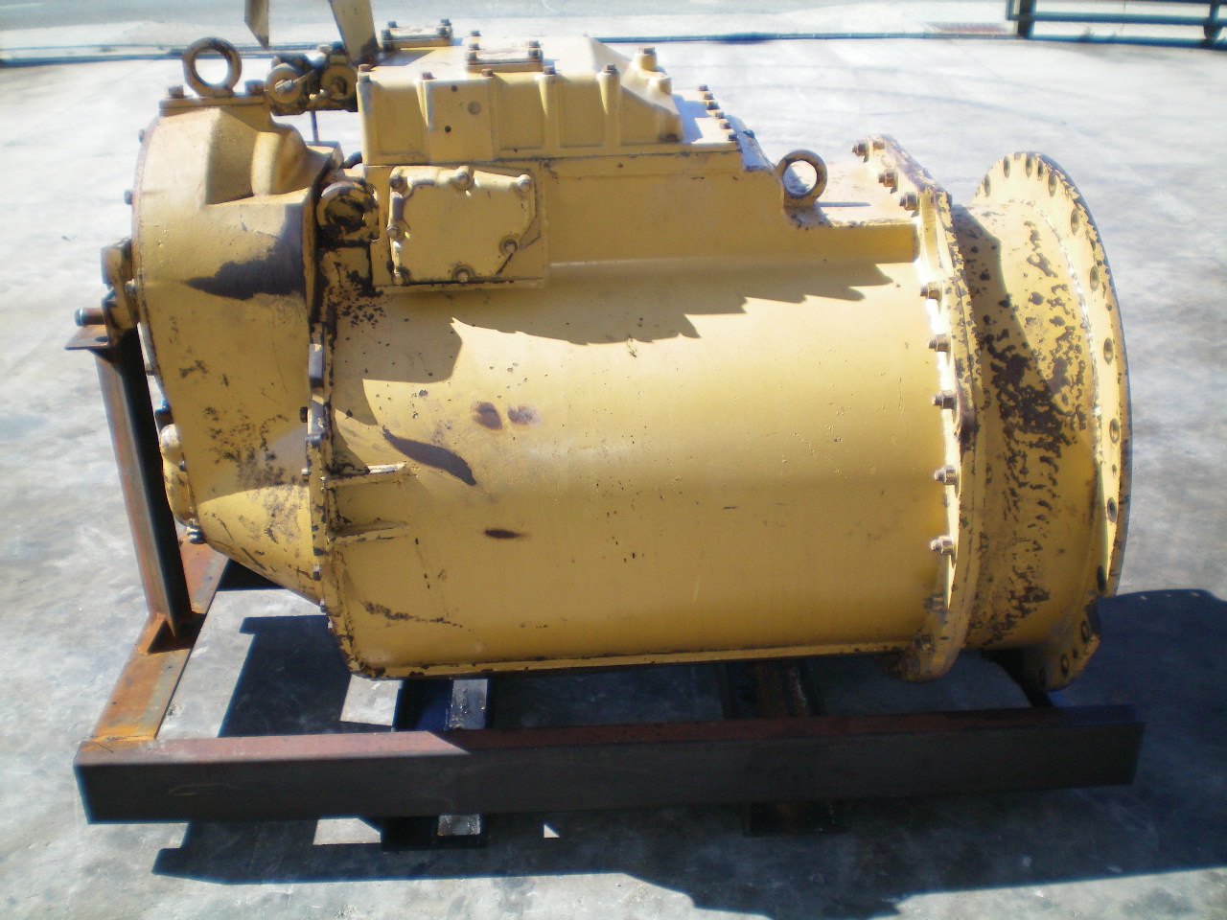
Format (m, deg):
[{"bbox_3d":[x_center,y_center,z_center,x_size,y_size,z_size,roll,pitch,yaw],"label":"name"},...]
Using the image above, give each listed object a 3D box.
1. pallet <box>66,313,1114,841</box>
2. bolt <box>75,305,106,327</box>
[{"bbox_3d":[-0.016,0.103,2.379,1.722,0.731,0.728,-2,28,-2],"label":"pallet"},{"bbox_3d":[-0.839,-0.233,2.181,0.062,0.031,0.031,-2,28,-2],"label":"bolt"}]

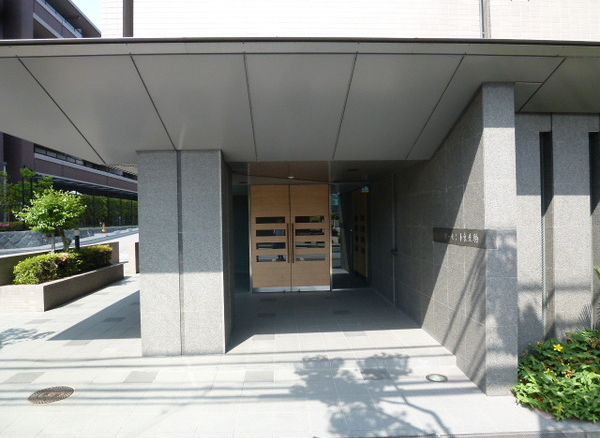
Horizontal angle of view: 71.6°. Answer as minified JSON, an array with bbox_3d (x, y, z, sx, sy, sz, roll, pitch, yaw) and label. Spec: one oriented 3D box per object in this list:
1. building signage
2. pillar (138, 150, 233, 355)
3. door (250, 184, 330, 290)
[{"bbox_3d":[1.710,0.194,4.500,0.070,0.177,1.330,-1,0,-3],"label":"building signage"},{"bbox_3d":[-1.420,0.400,5.420,0.985,2.420,1.030,-1,0,-3],"label":"pillar"},{"bbox_3d":[-0.190,0.410,8.760,1.680,2.260,0.120,-1,0,-3],"label":"door"}]

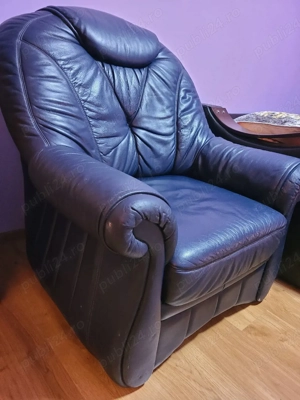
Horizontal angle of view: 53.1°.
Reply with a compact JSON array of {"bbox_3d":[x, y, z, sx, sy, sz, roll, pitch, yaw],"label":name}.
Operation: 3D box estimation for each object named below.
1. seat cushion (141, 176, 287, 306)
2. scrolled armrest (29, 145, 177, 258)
[{"bbox_3d":[0.095,0.091,1.151,0.603,0.170,0.595,-12,28,-38],"label":"seat cushion"},{"bbox_3d":[-0.180,-0.040,0.841,0.209,0.166,0.571,-12,28,-38],"label":"scrolled armrest"}]

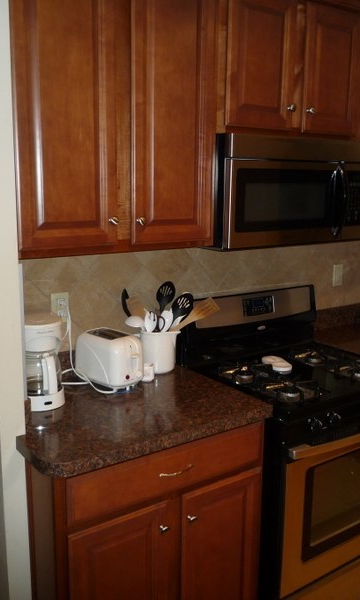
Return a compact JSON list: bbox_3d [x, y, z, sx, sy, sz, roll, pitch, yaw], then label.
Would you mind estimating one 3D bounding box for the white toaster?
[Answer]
[{"bbox_3d":[-0.260,0.221,2.181,0.248,0.192,0.167,11,15,44],"label":"white toaster"}]

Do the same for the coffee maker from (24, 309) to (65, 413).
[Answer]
[{"bbox_3d":[-0.500,0.205,1.991,0.166,0.295,0.217,-7,13,-33],"label":"coffee maker"}]

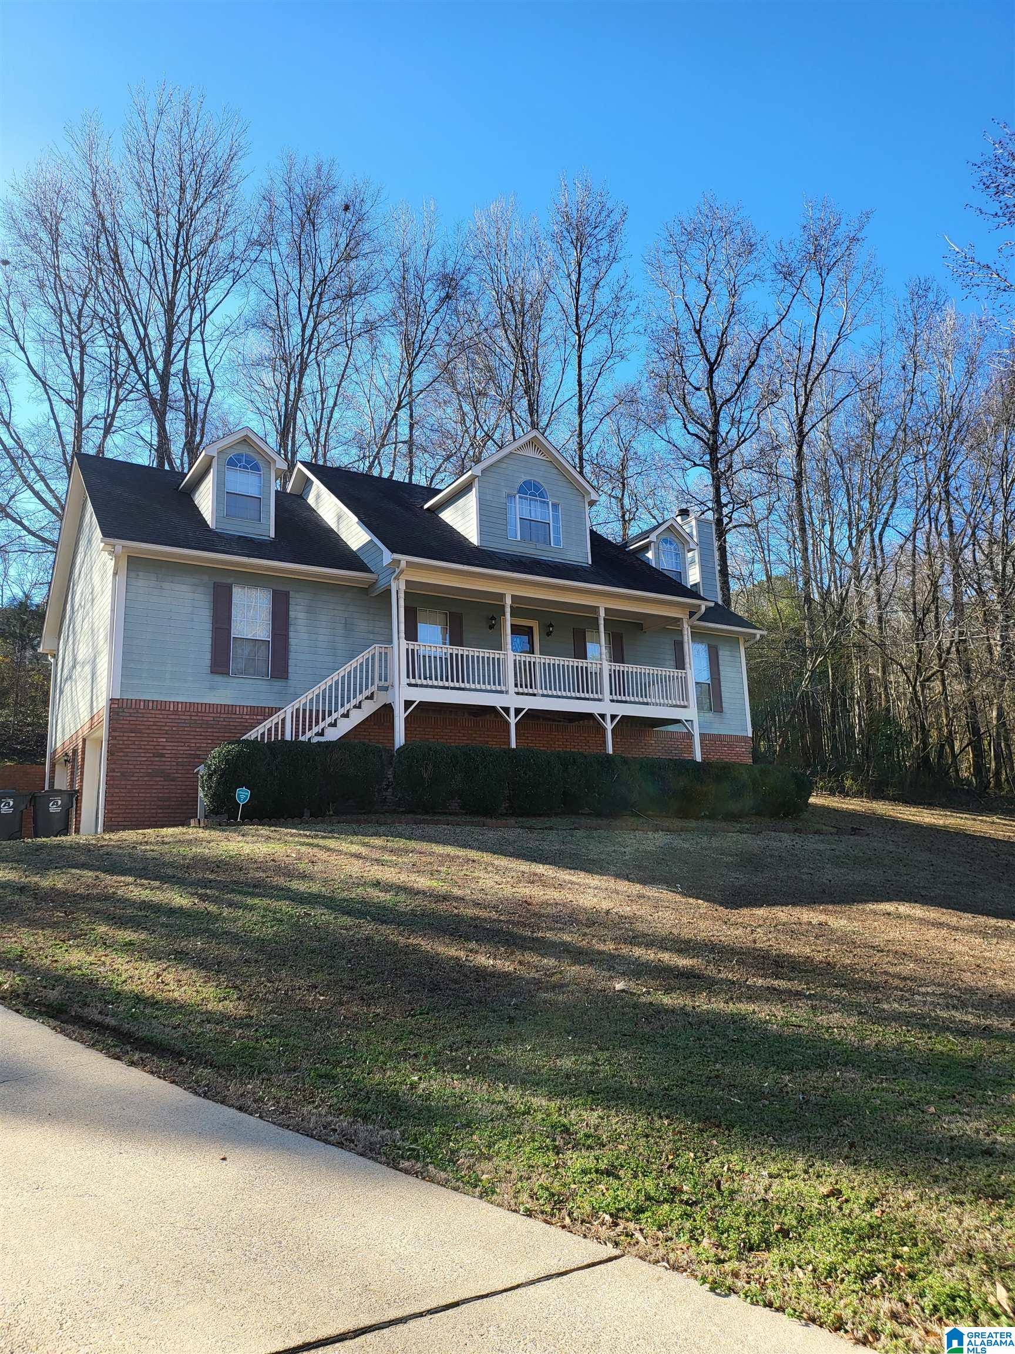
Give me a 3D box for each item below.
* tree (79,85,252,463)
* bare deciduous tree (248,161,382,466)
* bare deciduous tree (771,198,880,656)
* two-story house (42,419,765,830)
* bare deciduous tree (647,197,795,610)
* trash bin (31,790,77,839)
[{"bbox_3d":[-11.533,-9.832,31.445,6.200,23.090,6.200,2,-12,-21],"label":"tree"},{"bbox_3d":[-6.994,-9.085,33.698,5.000,22.179,5.200,0,-11,-12],"label":"bare deciduous tree"},{"bbox_3d":[11.059,-6.833,31.760,4.400,20.796,4.600,-6,-12,20],"label":"bare deciduous tree"},{"bbox_3d":[-2.041,-0.796,24.287,17.084,9.636,11.022,5,-13,-32],"label":"two-story house"},{"bbox_3d":[7.465,-7.090,31.920,5.600,21.006,5.600,-5,-11,14],"label":"bare deciduous tree"},{"bbox_3d":[-8.856,2.753,18.300,0.880,1.120,0.700,5,-13,-32],"label":"trash bin"}]

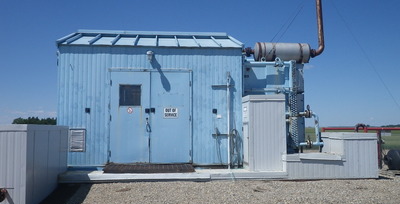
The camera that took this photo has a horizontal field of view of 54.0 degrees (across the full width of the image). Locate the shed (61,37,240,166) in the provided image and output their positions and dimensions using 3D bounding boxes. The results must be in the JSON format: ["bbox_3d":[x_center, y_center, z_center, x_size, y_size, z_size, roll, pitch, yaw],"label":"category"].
[{"bbox_3d":[-1.286,-0.159,11.084,4.310,3.550,3.950,1,-4,-5],"label":"shed"}]

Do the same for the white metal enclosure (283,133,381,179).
[{"bbox_3d":[2.806,1.217,9.087,2.020,0.980,1.130,1,-4,-5],"label":"white metal enclosure"}]

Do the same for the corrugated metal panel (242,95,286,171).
[{"bbox_3d":[1.466,0.731,9.280,0.820,1.695,0.850,1,-4,-5],"label":"corrugated metal panel"}]

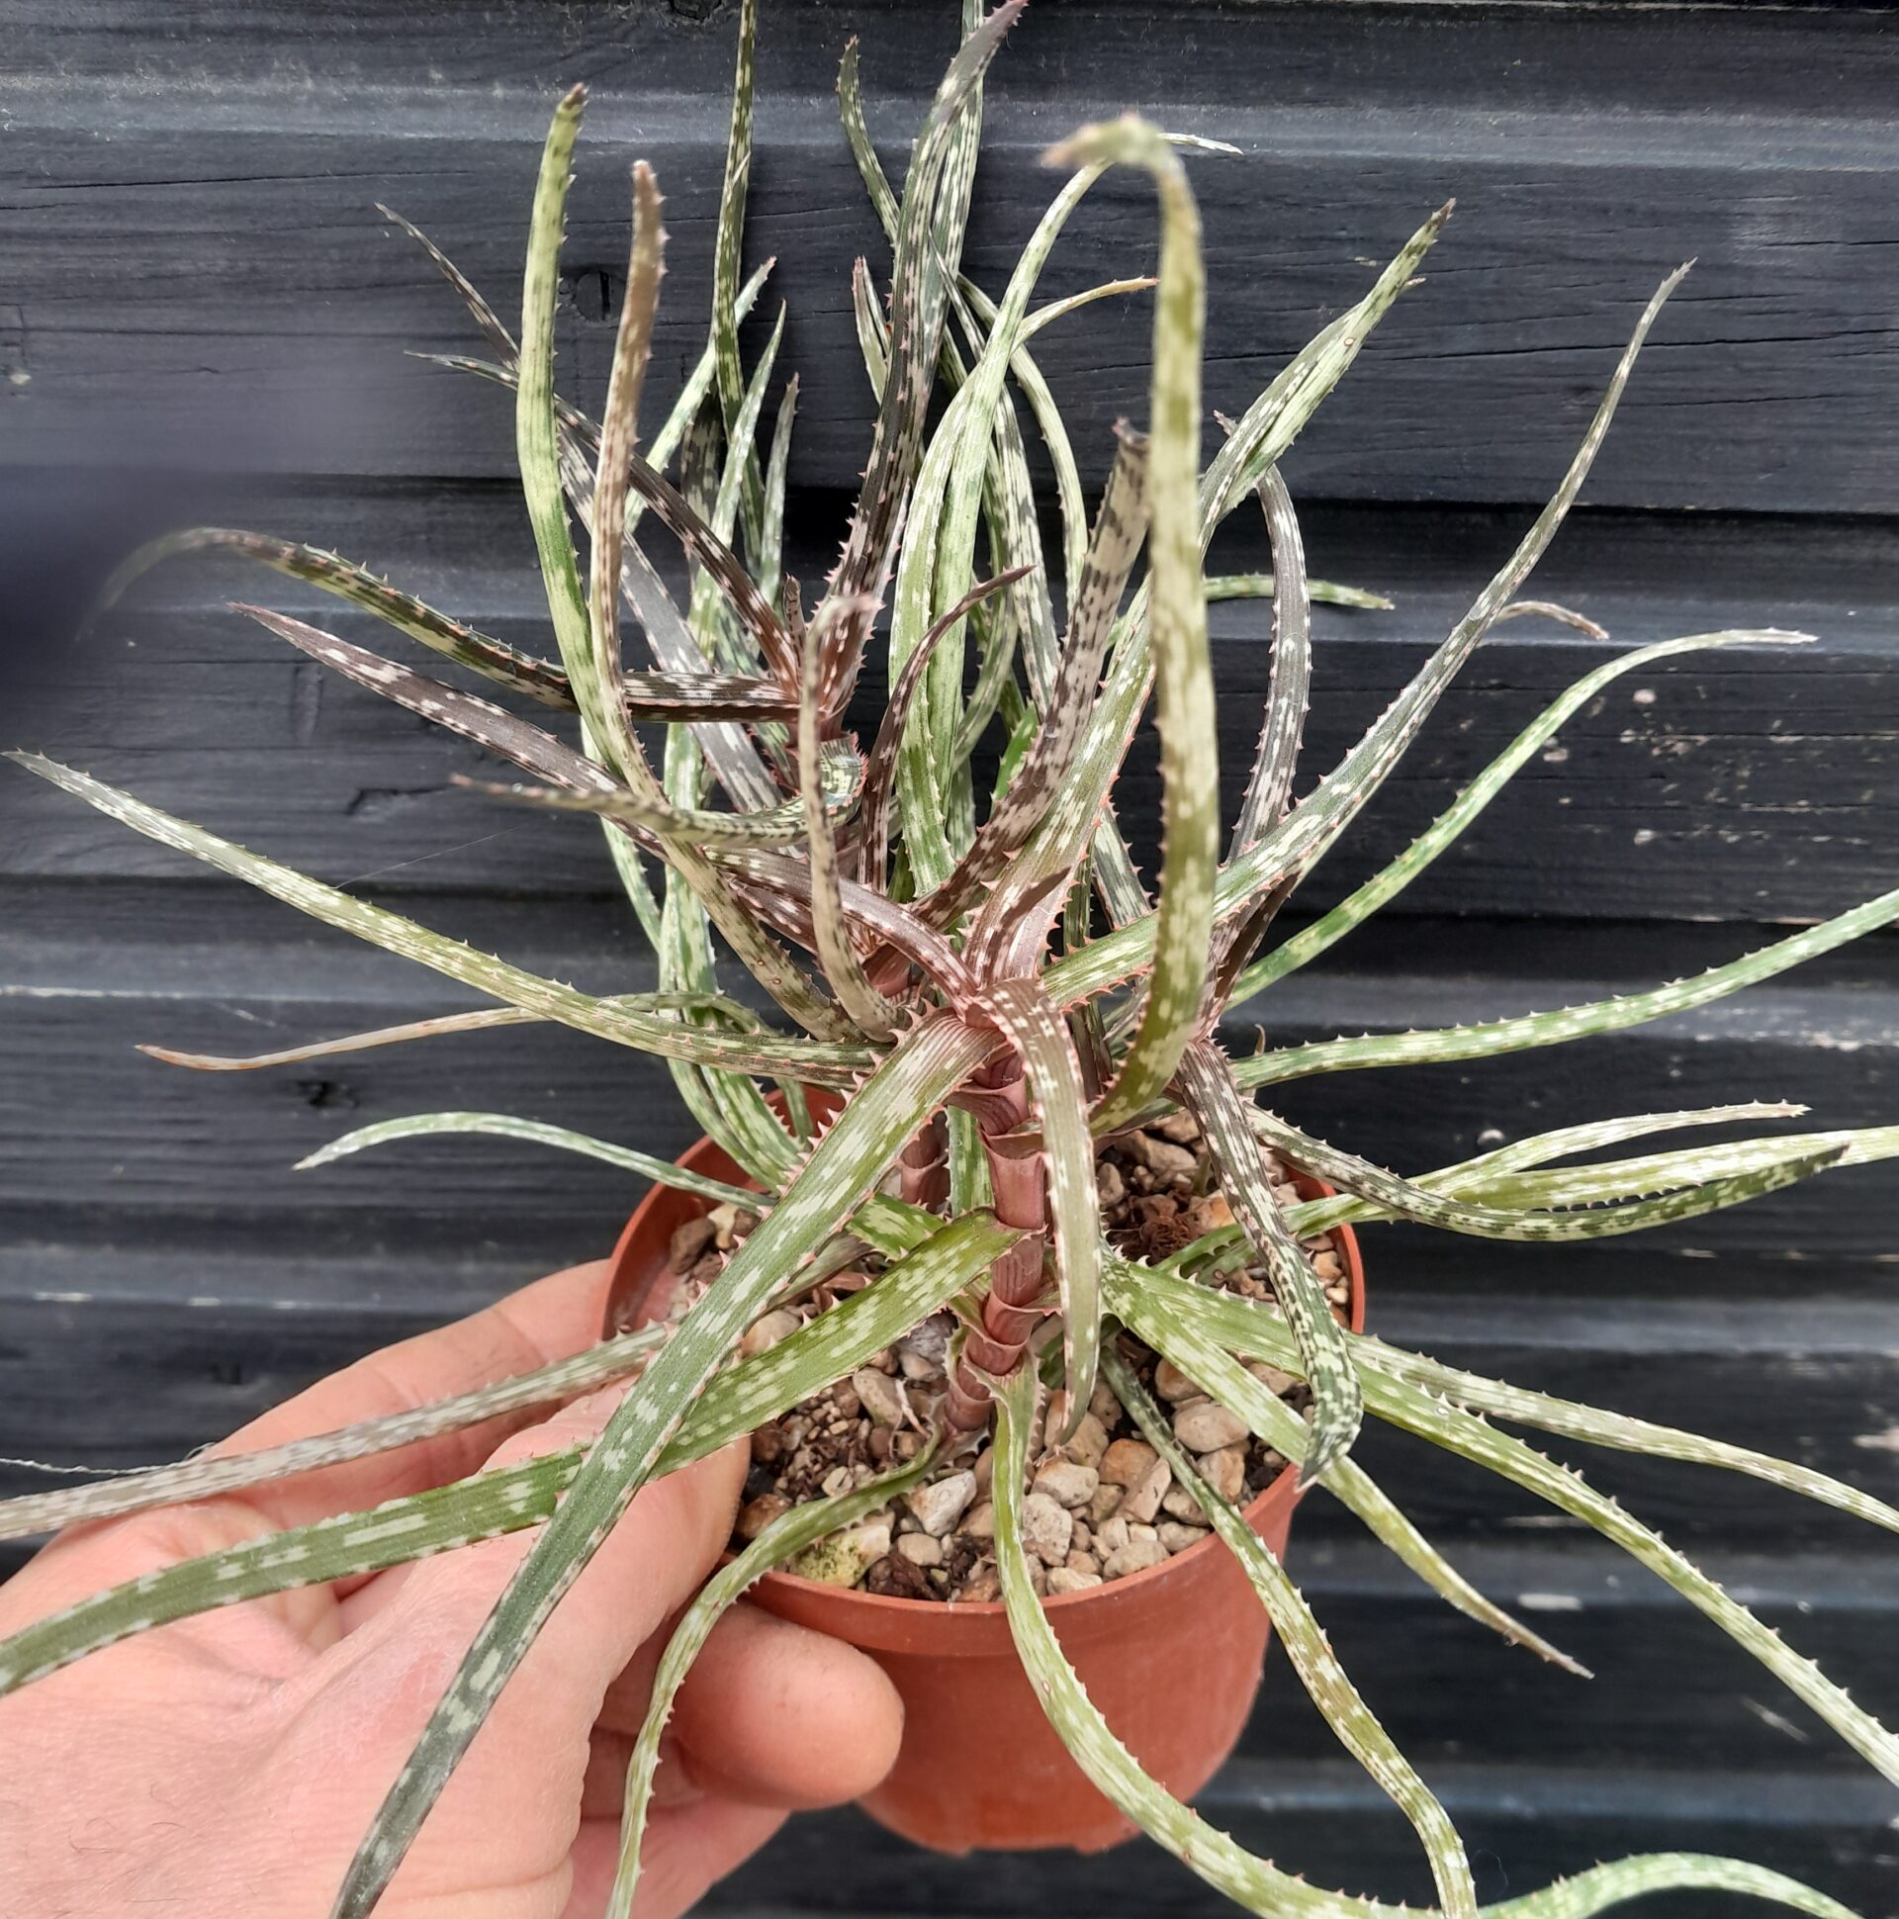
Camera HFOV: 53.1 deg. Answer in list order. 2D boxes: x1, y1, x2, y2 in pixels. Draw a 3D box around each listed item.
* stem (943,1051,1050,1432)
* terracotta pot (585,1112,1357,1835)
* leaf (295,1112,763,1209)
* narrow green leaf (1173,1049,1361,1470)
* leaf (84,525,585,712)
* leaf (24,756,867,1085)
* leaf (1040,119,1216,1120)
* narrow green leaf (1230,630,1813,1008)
[{"bbox_3d":[0.006,0.036,0.237,0.011,0.061,0.008,5,32,0],"label":"stem"},{"bbox_3d":[0.007,0.066,0.246,0.090,0.071,0.090,-4,37,3],"label":"terracotta pot"},{"bbox_3d":[-0.061,0.029,0.281,0.074,0.013,0.013,5,30,7],"label":"leaf"},{"bbox_3d":[0.033,0.029,0.193,0.009,0.050,0.012,-9,-13,-29],"label":"narrow green leaf"},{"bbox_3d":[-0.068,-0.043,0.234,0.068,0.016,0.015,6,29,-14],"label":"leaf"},{"bbox_3d":[-0.051,-0.003,0.190,0.099,0.009,0.010,19,68,0],"label":"leaf"},{"bbox_3d":[0.017,-0.024,0.193,0.022,0.113,0.014,1,36,0],"label":"leaf"},{"bbox_3d":[0.079,-0.025,0.276,0.106,0.015,0.014,-32,37,-5],"label":"narrow green leaf"}]

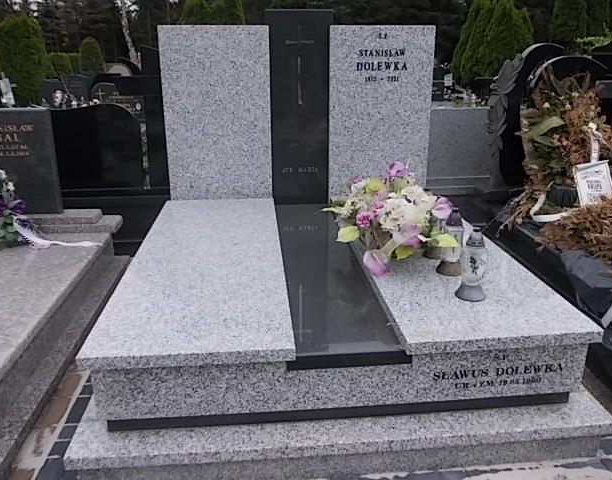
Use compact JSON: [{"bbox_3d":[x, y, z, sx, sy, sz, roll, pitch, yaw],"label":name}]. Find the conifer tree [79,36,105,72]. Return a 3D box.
[{"bbox_3d":[-6.000,-4.303,14.892,0.850,2.903,0.850,-2,16,-5],"label":"conifer tree"}]

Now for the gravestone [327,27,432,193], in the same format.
[{"bbox_3d":[0.486,-0.837,3.448,0.677,1.084,0.100,-2,16,-5],"label":"gravestone"}]

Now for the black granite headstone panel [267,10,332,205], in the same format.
[{"bbox_3d":[-0.039,-0.846,3.414,0.418,1.218,0.120,-2,16,-5],"label":"black granite headstone panel"}]

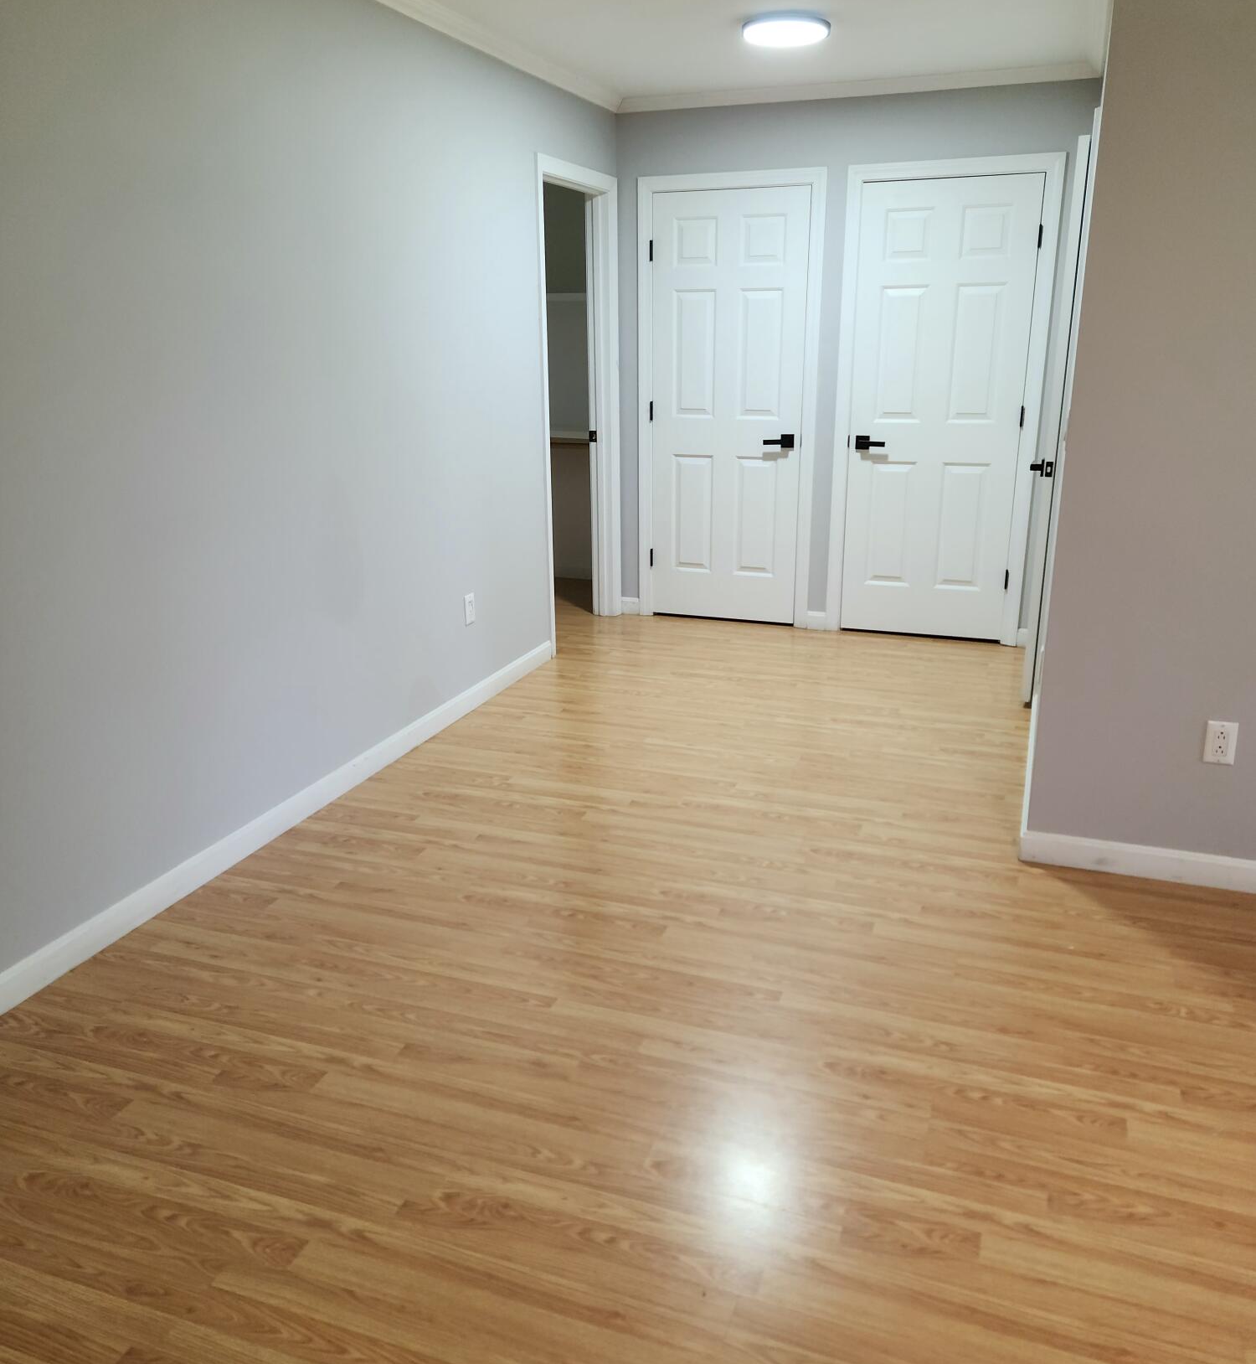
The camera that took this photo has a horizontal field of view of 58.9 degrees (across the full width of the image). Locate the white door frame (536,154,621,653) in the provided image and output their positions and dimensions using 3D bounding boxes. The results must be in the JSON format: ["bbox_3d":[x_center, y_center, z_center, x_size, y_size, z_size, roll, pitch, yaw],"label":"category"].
[{"bbox_3d":[-0.252,-1.251,5.210,0.135,2.118,0.860,6,19,20],"label":"white door frame"}]

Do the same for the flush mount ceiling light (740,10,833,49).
[{"bbox_3d":[0.551,-2.268,3.871,0.302,0.042,0.302,0,18,0],"label":"flush mount ceiling light"}]

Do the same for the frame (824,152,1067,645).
[{"bbox_3d":[1.420,-1.235,5.117,0.898,2.118,0.120,6,19,20],"label":"frame"}]

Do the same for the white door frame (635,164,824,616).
[{"bbox_3d":[0.493,-1.334,5.453,0.895,2.118,0.120,6,19,20],"label":"white door frame"}]

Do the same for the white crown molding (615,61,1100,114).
[{"bbox_3d":[0.923,-2.560,4.802,2.100,0.056,0.058,6,19,20],"label":"white crown molding"}]

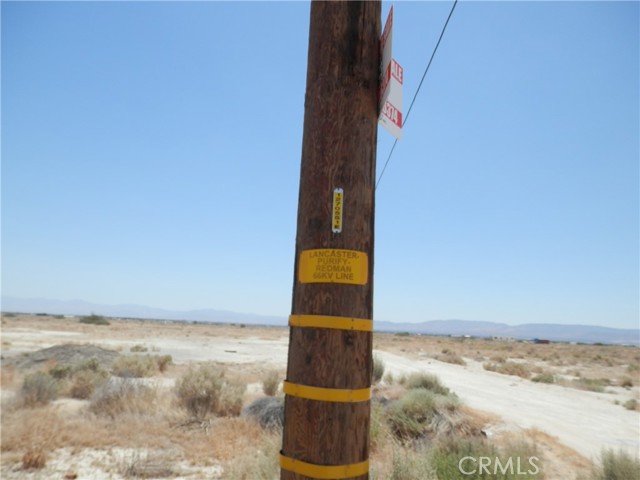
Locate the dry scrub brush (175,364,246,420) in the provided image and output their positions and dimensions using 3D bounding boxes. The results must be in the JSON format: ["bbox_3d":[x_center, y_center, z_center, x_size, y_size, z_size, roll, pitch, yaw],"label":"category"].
[{"bbox_3d":[-1.900,2.620,8.000,1.200,0.900,1.050,4,-11,-6],"label":"dry scrub brush"}]

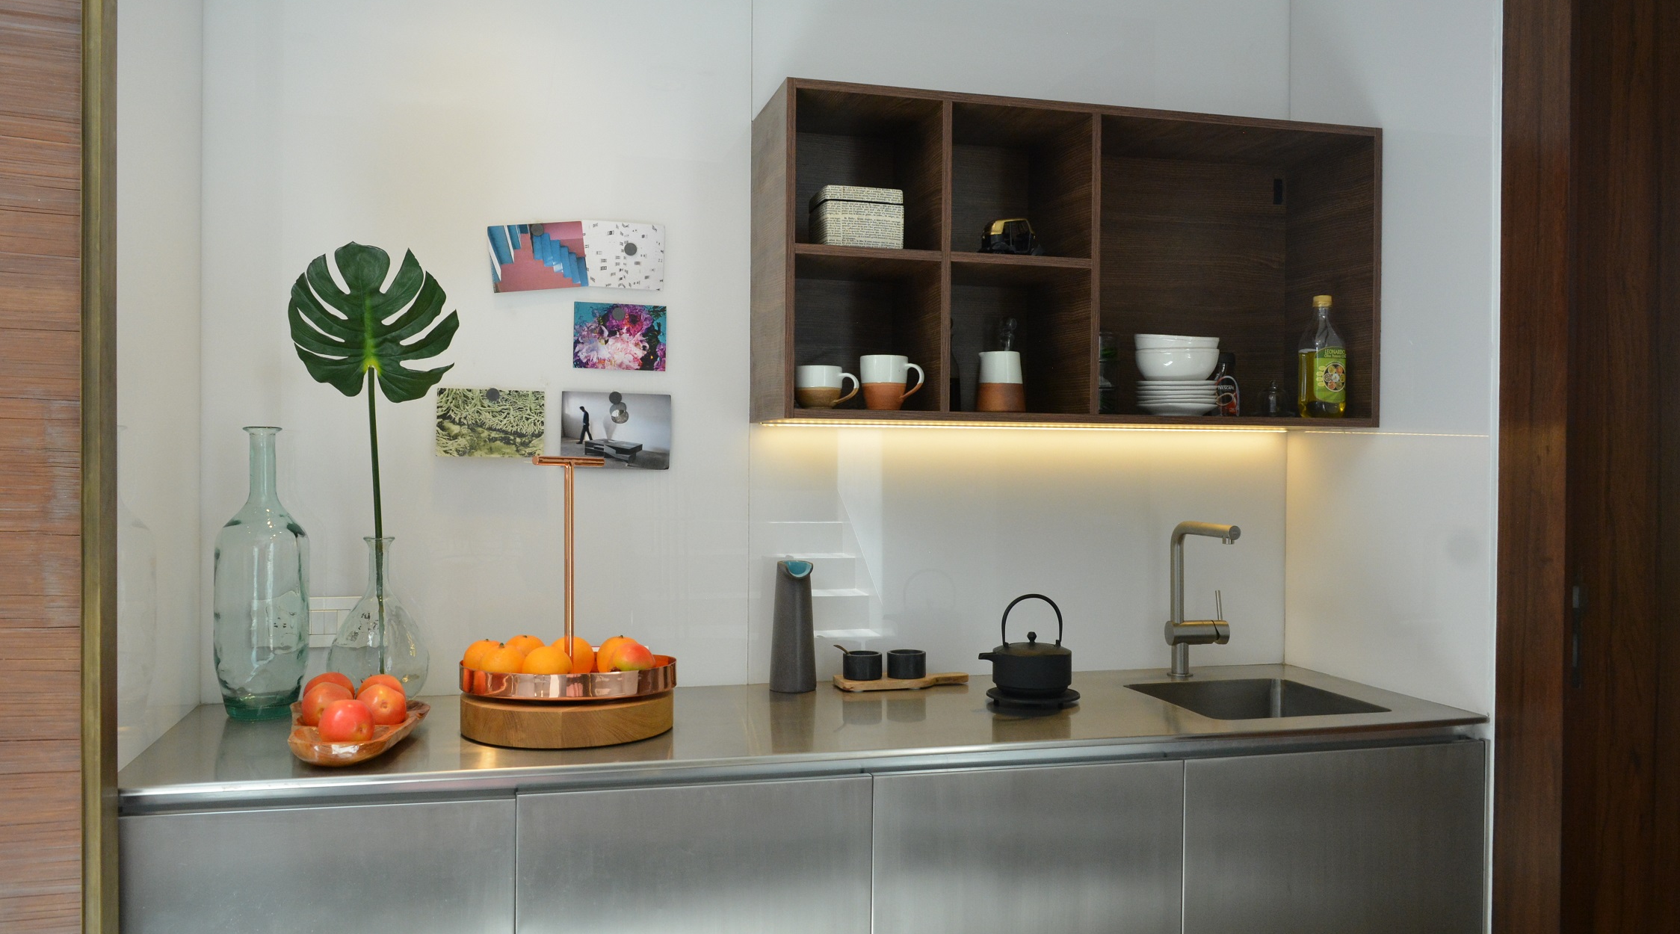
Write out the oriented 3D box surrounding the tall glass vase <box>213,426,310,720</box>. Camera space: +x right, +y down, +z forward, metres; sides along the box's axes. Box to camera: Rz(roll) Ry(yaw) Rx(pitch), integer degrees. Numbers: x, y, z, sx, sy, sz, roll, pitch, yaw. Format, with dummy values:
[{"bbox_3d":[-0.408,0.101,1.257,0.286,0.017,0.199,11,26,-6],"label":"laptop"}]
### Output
[{"bbox_3d":[-0.995,0.180,2.176,0.152,0.497,0.152,0,0,-15],"label":"tall glass vase"}]

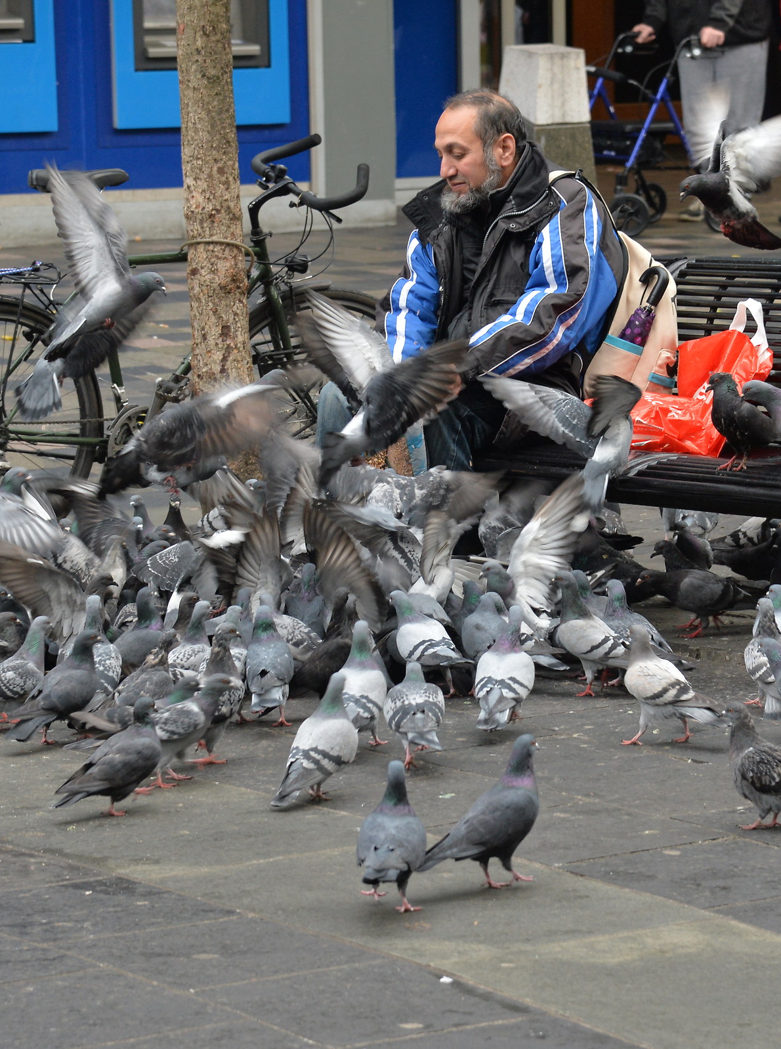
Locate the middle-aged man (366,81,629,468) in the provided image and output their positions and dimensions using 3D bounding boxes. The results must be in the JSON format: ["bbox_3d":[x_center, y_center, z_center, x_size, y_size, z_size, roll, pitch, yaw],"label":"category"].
[{"bbox_3d":[0.236,-0.379,12.145,0.750,1.250,0.560,-7,9,-44],"label":"middle-aged man"}]

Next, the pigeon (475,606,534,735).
[{"bbox_3d":[0.221,0.282,10.352,0.115,0.213,0.260,1,7,17],"label":"pigeon"}]

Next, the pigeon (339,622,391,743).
[{"bbox_3d":[-0.062,0.309,10.115,0.115,0.223,0.260,1,7,15],"label":"pigeon"}]

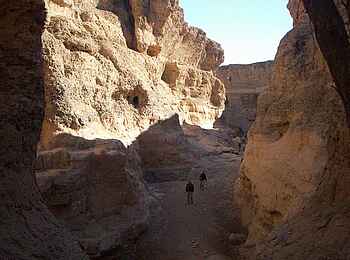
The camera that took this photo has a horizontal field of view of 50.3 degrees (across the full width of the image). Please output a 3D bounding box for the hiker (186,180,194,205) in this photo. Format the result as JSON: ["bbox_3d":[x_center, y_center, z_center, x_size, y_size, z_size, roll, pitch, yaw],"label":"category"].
[{"bbox_3d":[1.100,4.460,26.500,0.550,1.730,0.360,0,3,0],"label":"hiker"}]

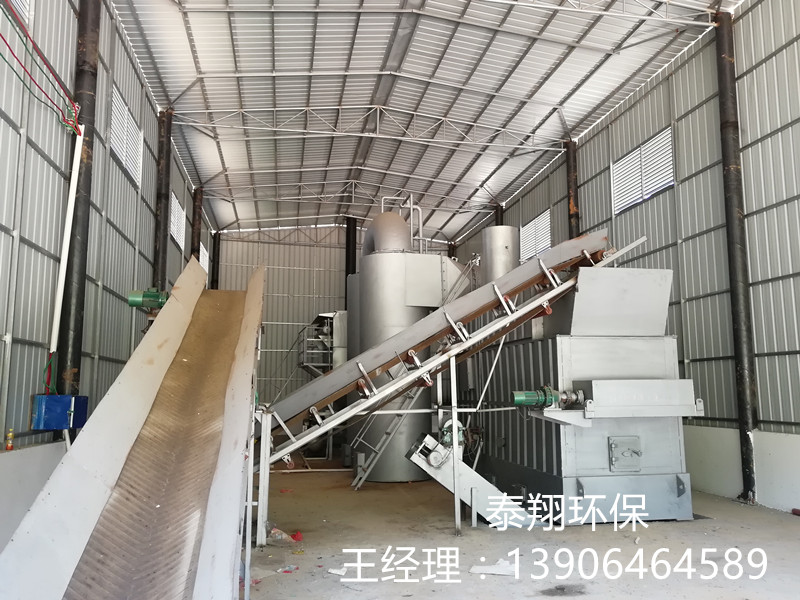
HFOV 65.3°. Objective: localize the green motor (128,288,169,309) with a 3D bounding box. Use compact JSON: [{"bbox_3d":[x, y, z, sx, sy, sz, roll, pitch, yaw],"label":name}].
[{"bbox_3d":[-3.060,-0.016,7.622,0.490,0.250,0.220,1,-8,-11],"label":"green motor"}]

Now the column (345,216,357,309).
[{"bbox_3d":[-1.966,0.932,24.981,0.380,8.840,0.380,1,-8,-11],"label":"column"}]

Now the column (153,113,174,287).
[{"bbox_3d":[-5.446,-0.338,14.054,0.260,8.250,0.260,1,-8,-11],"label":"column"}]

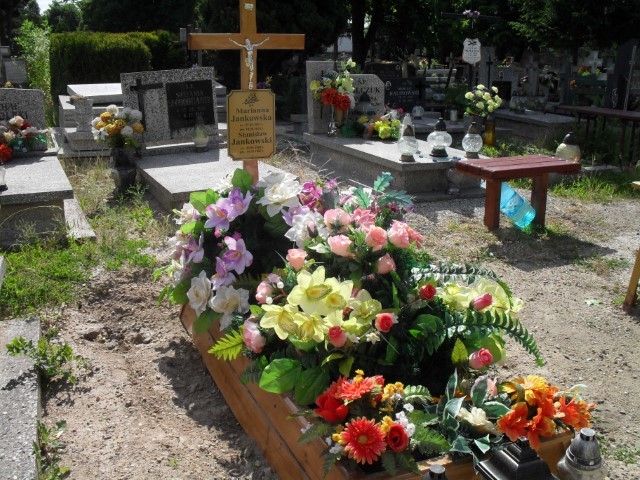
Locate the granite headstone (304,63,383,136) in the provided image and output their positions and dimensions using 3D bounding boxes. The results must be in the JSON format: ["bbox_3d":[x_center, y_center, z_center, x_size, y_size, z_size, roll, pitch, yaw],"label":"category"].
[{"bbox_3d":[0.306,-1.625,7.364,0.900,0.790,0.160,-7,18,-24],"label":"granite headstone"}]

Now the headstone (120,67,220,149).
[{"bbox_3d":[-1.598,-1.396,6.903,0.950,0.800,0.130,-9,19,-23],"label":"headstone"}]

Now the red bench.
[{"bbox_3d":[1.442,-0.337,4.760,0.810,0.460,0.420,-7,18,-24],"label":"red bench"}]

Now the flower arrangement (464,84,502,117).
[{"bbox_3d":[1.920,-1.638,7.600,0.450,0.380,0.420,-7,18,-24],"label":"flower arrangement"}]

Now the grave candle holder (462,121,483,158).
[{"bbox_3d":[1.379,-0.908,5.804,0.180,0.320,0.180,-7,18,-24],"label":"grave candle holder"}]

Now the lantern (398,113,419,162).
[{"bbox_3d":[0.784,-0.899,5.676,0.175,0.370,0.175,0,17,0],"label":"lantern"}]

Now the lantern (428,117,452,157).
[{"bbox_3d":[1.094,-0.945,5.870,0.235,0.350,0.235,0,17,0],"label":"lantern"}]

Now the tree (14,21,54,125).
[{"bbox_3d":[-4.236,-2.455,9.600,0.650,1.650,0.650,-7,18,-24],"label":"tree"}]

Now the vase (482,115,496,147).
[{"bbox_3d":[2.004,-1.289,7.650,0.170,0.390,0.170,-7,18,-24],"label":"vase"}]

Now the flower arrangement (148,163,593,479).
[{"bbox_3d":[0.040,0.150,2.255,0.900,0.520,1.400,-7,18,-24],"label":"flower arrangement"}]

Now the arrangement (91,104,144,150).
[{"bbox_3d":[-1.706,-0.948,5.450,0.440,0.380,0.400,-7,18,-24],"label":"arrangement"}]

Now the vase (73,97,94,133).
[{"bbox_3d":[-2.741,-1.443,7.500,0.250,0.380,0.250,-7,18,-24],"label":"vase"}]

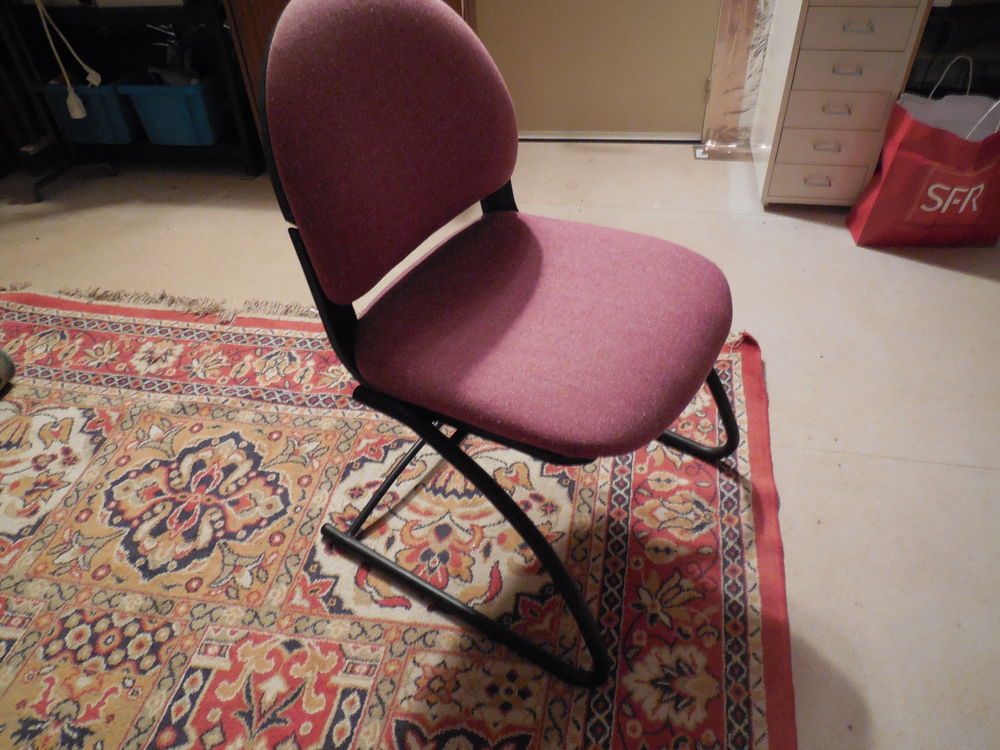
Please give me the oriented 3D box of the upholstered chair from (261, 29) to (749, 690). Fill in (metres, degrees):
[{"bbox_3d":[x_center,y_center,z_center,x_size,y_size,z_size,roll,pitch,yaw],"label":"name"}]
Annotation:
[{"bbox_3d":[0.041,-0.080,1.093,0.605,0.875,0.562,23,49,26],"label":"upholstered chair"}]

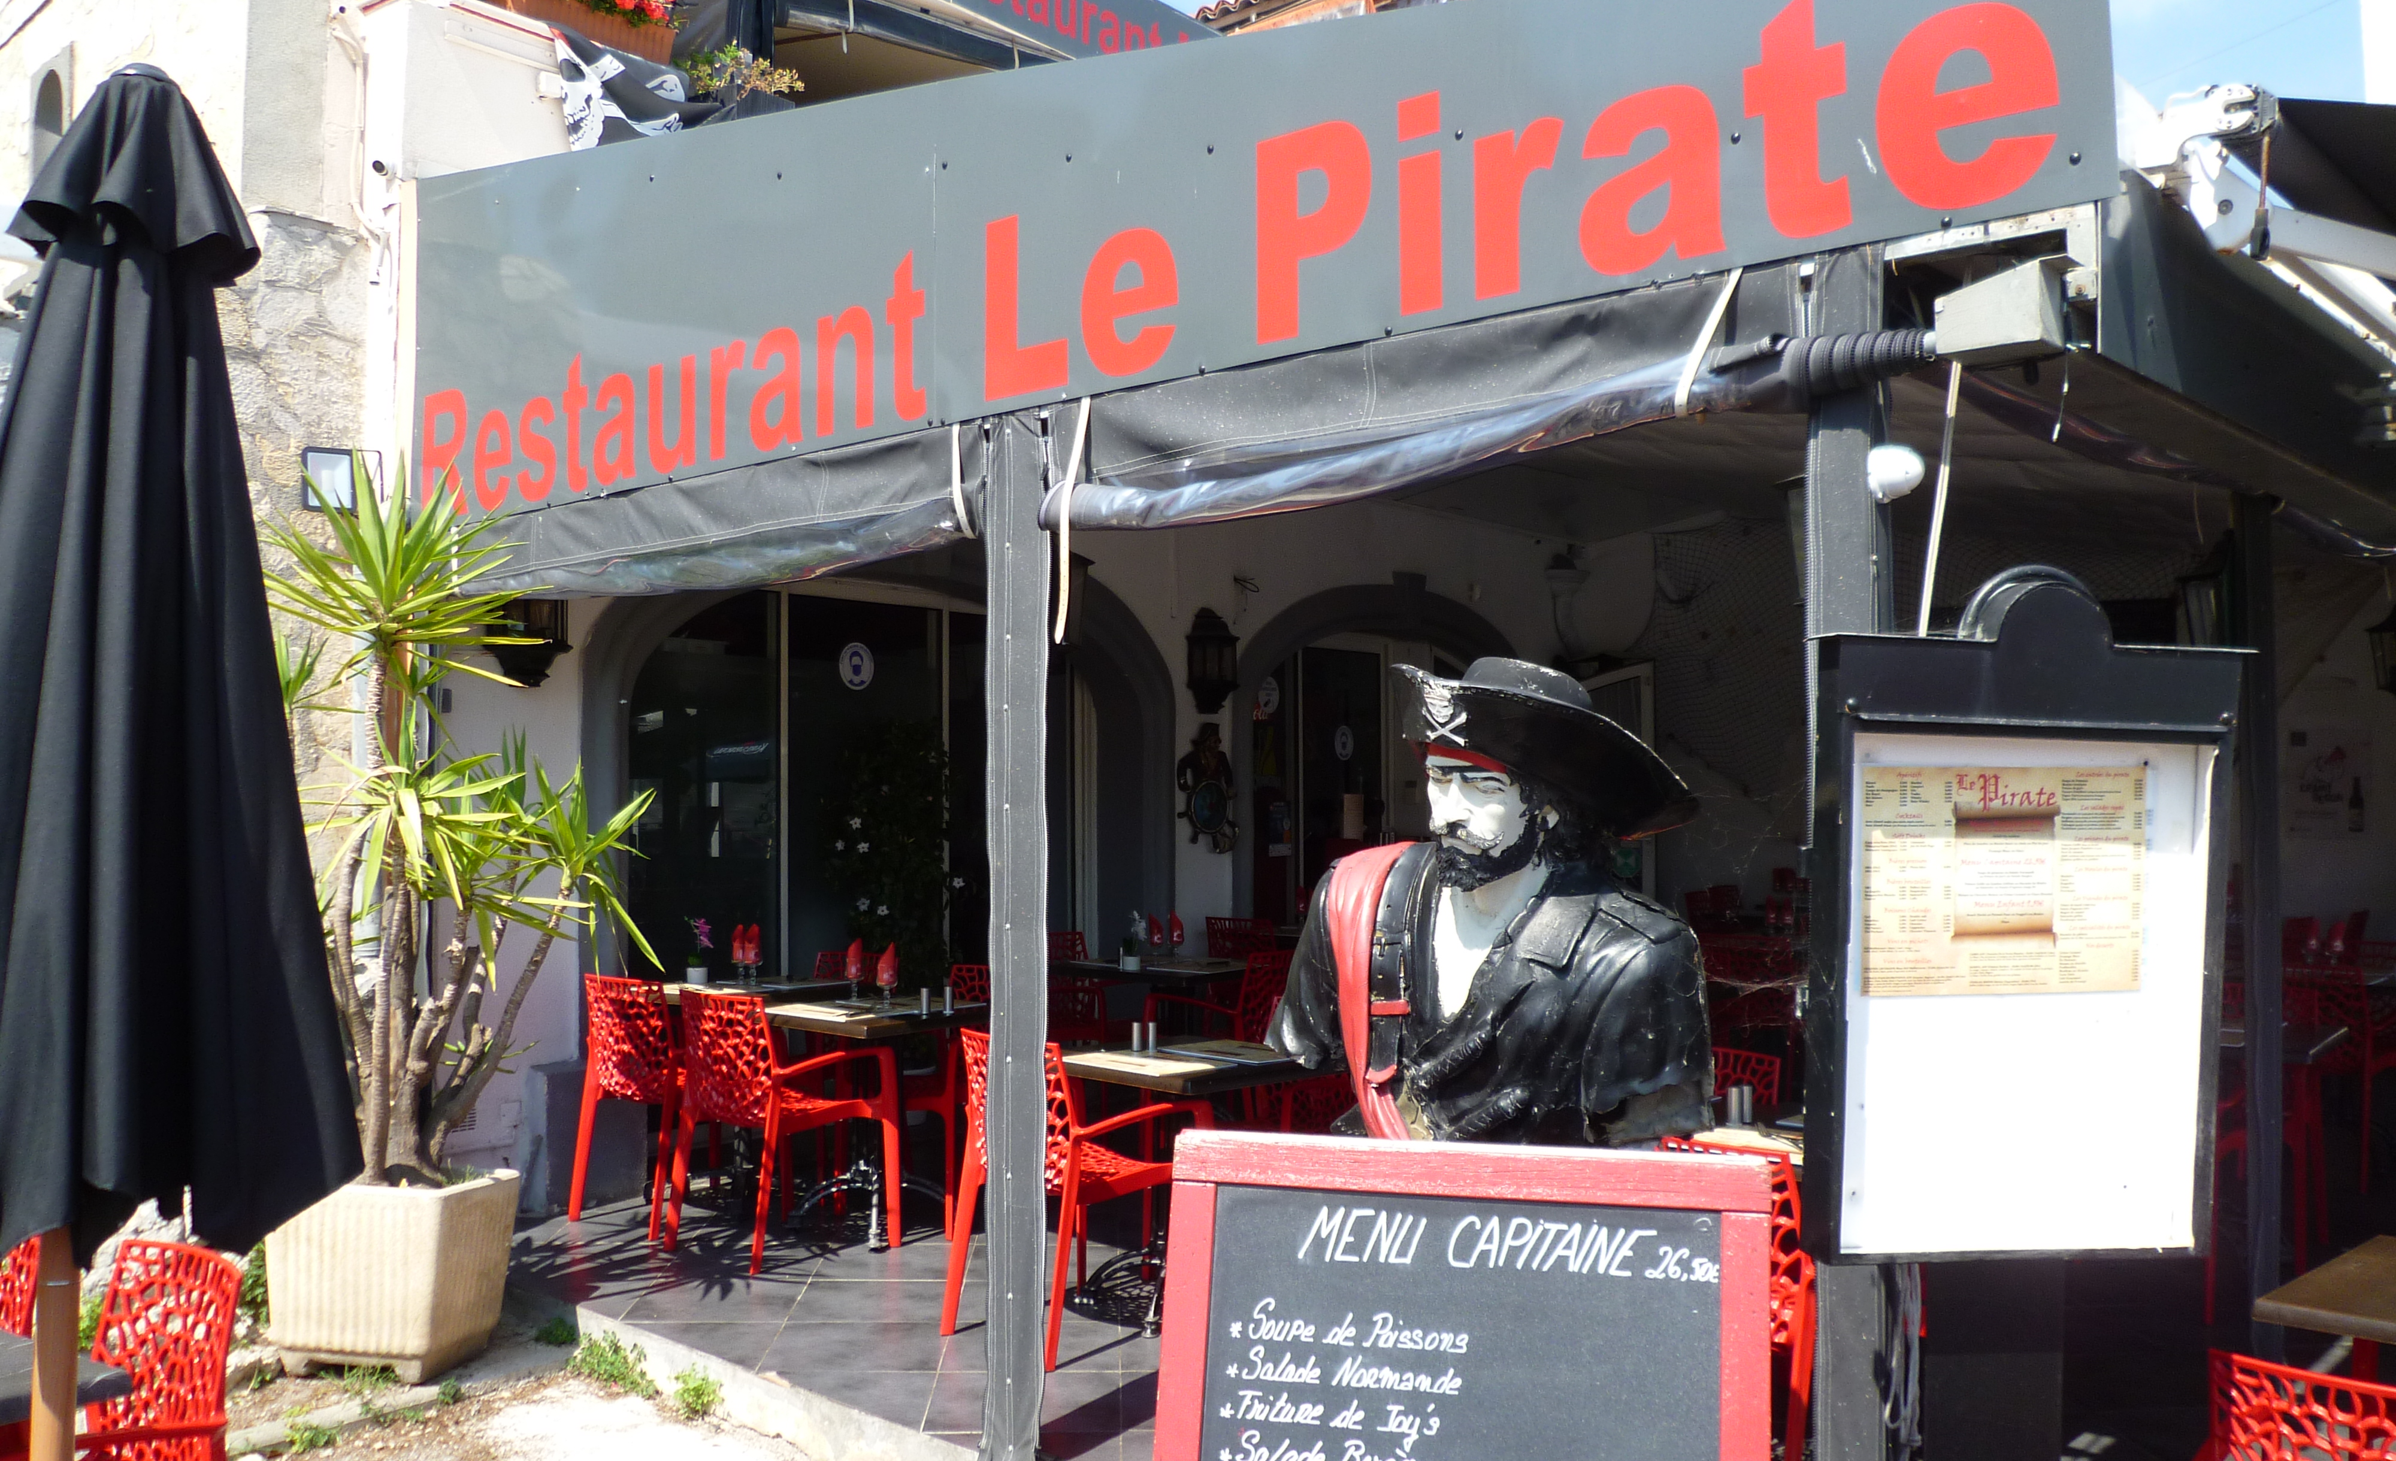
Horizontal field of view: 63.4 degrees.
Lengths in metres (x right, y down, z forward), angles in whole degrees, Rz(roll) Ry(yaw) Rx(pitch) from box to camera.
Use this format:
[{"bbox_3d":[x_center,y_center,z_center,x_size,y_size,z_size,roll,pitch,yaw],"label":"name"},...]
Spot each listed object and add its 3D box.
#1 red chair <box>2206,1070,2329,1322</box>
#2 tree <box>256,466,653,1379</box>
[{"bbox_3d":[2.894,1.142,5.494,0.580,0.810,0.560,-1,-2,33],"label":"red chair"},{"bbox_3d":[-2.140,0.526,5.492,1.120,2.480,1.020,0,-1,-15],"label":"tree"}]

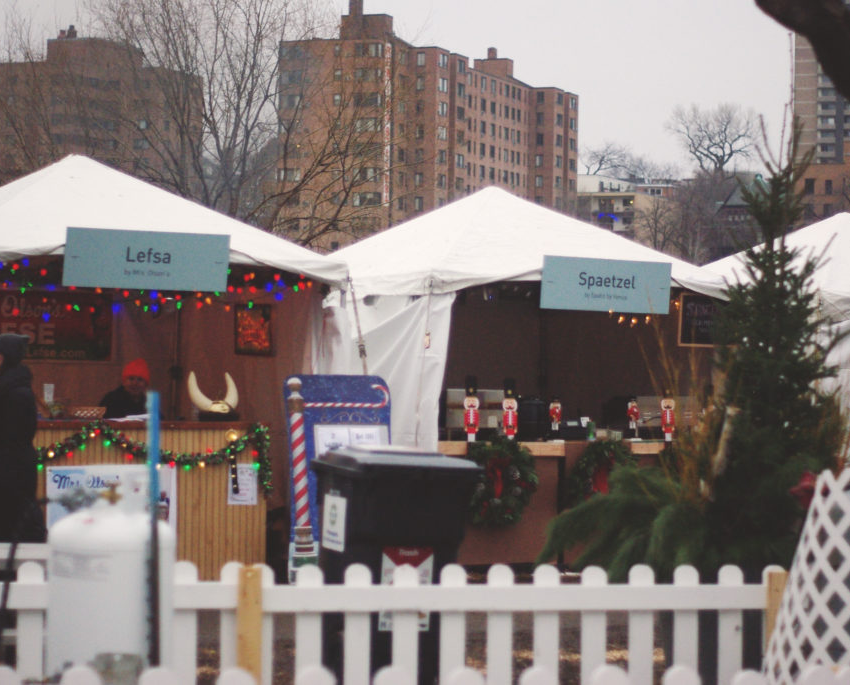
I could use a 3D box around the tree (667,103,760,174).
[{"bbox_3d":[37.800,-25.000,280.000,12.000,13.000,12.000,1,0,0],"label":"tree"}]

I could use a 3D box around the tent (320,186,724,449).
[{"bbox_3d":[0.570,0.200,18.000,3.100,3.050,3.100,1,-1,-28],"label":"tent"}]

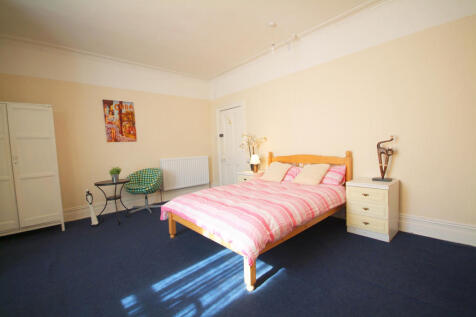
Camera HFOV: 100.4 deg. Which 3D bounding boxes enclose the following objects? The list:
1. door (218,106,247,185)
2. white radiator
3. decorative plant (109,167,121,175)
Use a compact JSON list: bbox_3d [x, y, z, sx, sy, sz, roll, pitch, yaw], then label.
[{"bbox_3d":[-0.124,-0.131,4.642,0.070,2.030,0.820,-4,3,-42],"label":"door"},{"bbox_3d":[-1.165,0.317,4.473,1.140,0.670,0.100,-4,3,-42],"label":"white radiator"},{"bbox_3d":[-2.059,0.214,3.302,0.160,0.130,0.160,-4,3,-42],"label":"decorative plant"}]

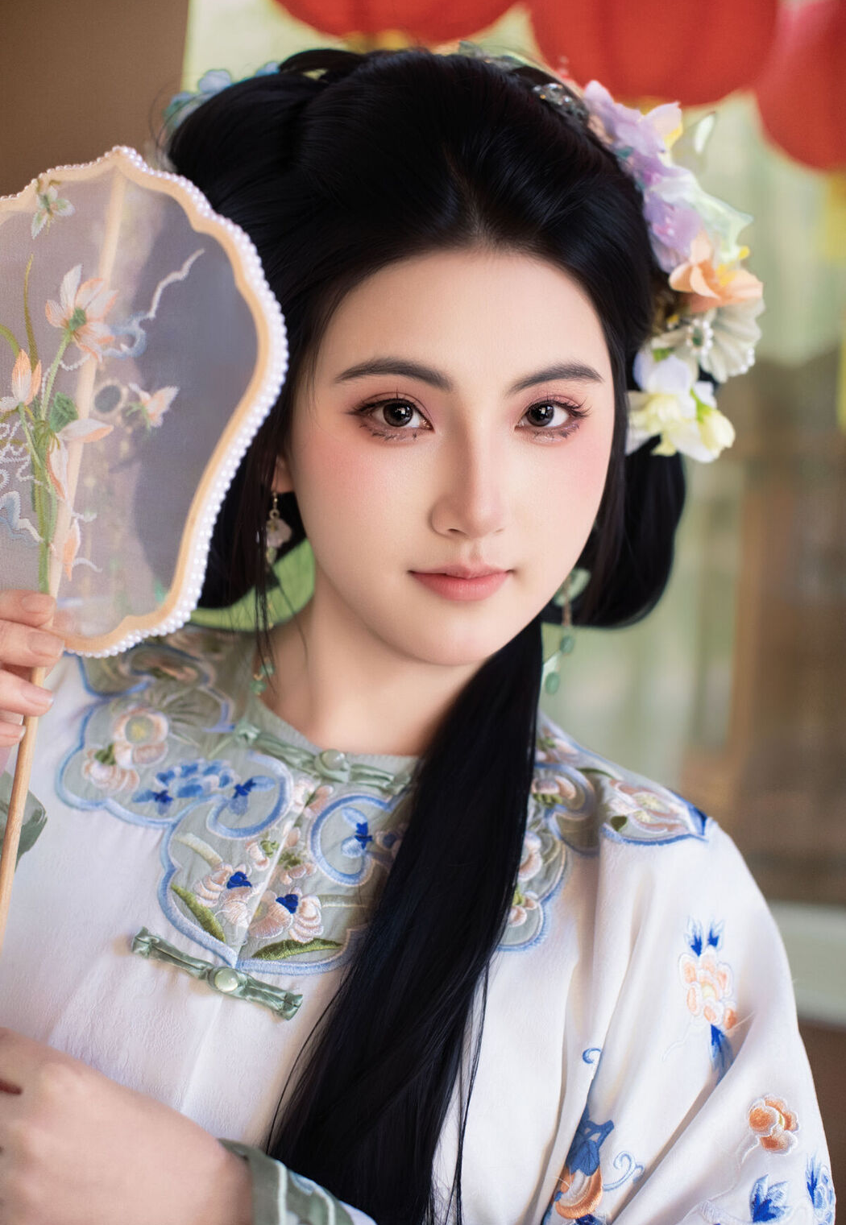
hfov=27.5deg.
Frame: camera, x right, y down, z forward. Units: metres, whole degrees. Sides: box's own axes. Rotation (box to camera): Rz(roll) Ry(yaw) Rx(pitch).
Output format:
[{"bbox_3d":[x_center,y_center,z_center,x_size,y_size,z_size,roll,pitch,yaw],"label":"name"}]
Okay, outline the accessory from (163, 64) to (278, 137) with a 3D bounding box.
[{"bbox_3d":[-0.100,-0.254,0.860,0.062,0.043,0.040,3,5,-6],"label":"accessory"}]

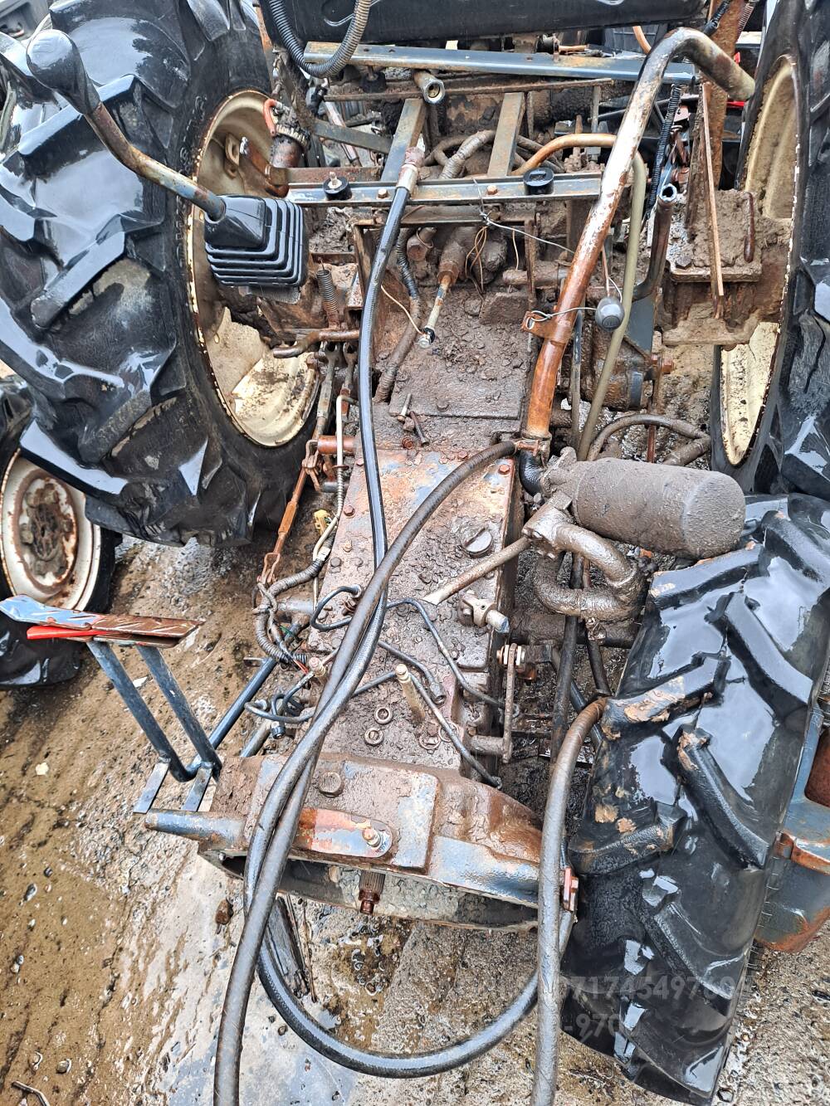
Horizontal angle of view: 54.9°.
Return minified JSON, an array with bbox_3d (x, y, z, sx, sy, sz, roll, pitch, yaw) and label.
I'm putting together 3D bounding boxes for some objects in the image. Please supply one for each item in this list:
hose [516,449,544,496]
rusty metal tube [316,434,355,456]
[{"bbox_3d":[0.160,-0.112,1.100,0.042,0.072,0.036,4,38,13],"label":"hose"},{"bbox_3d":[-0.112,-0.153,1.140,0.059,0.026,0.026,4,59,13],"label":"rusty metal tube"}]

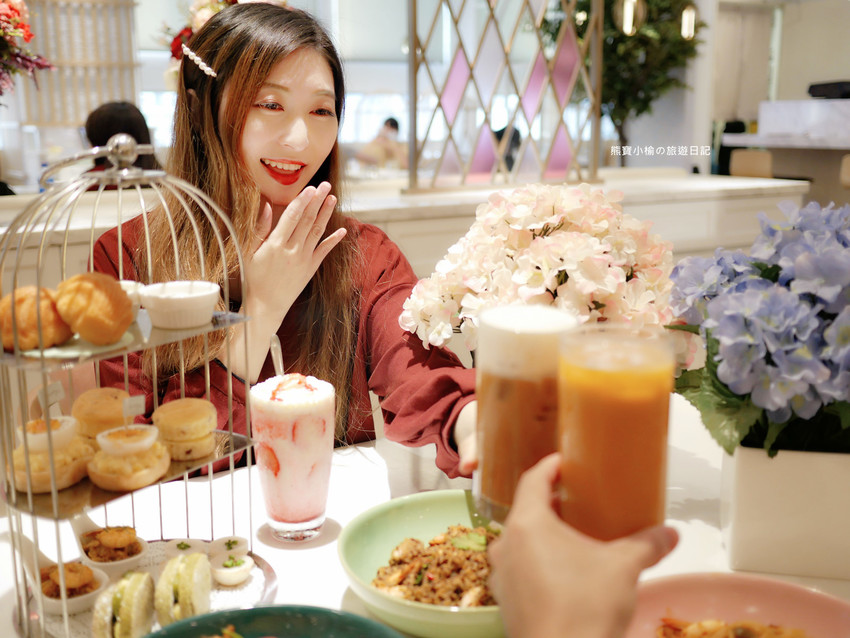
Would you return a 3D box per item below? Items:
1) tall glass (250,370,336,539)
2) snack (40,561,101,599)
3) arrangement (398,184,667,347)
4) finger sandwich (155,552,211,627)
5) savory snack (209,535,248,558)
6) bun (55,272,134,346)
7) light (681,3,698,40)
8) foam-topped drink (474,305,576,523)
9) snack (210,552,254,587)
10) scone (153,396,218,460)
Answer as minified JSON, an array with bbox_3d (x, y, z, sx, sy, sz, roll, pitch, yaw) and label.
[{"bbox_3d":[-0.136,0.147,1.019,0.087,0.155,0.087,0,10,0],"label":"tall glass"},{"bbox_3d":[-0.287,0.212,0.797,0.047,0.024,0.041,0,12,0],"label":"snack"},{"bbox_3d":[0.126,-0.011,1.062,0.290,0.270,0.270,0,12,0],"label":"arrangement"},{"bbox_3d":[-0.189,0.213,0.768,0.037,0.052,0.049,0,12,0],"label":"finger sandwich"},{"bbox_3d":[-0.181,0.219,0.909,0.040,0.025,0.043,0,10,0],"label":"savory snack"},{"bbox_3d":[-0.272,-0.008,0.810,0.065,0.057,0.062,0,10,0],"label":"bun"},{"bbox_3d":[1.615,-1.817,6.000,0.110,0.230,0.110,0,12,0],"label":"light"},{"bbox_3d":[0.076,0.073,0.751,0.073,0.151,0.073,0,12,0],"label":"foam-topped drink"},{"bbox_3d":[-0.171,0.226,0.874,0.042,0.025,0.043,0,10,0],"label":"snack"},{"bbox_3d":[-0.209,0.096,0.854,0.055,0.039,0.055,0,12,0],"label":"scone"}]

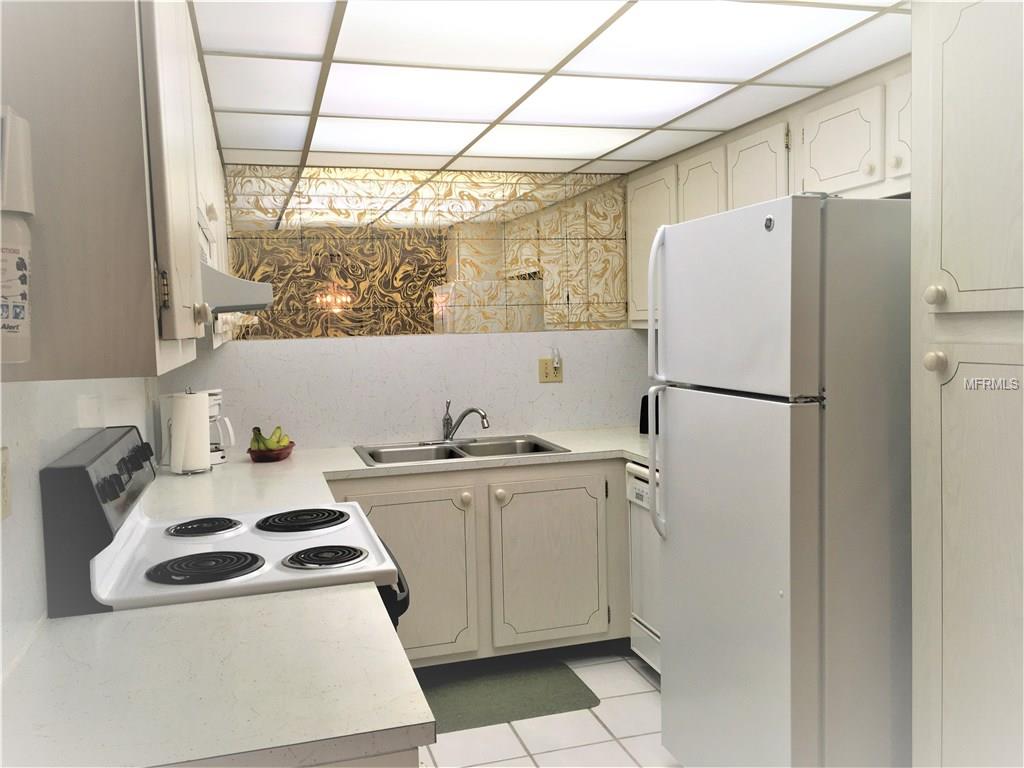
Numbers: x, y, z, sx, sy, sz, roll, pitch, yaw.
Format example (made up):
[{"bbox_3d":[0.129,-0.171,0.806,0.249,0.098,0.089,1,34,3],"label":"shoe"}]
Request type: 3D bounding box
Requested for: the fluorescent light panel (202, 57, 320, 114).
[{"bbox_3d":[-0.717,-0.868,2.495,0.301,0.020,0.594,-3,4,-16],"label":"fluorescent light panel"}]

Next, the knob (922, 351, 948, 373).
[{"bbox_3d":[0.886,-0.046,1.796,0.034,0.038,0.038,-3,4,-16],"label":"knob"}]

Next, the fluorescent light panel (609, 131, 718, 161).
[{"bbox_3d":[0.589,-0.978,3.473,0.271,0.025,0.572,-3,4,-16],"label":"fluorescent light panel"}]

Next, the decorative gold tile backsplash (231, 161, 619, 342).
[{"bbox_3d":[-0.326,-0.598,3.907,1.850,0.741,0.020,-3,4,-16],"label":"decorative gold tile backsplash"}]

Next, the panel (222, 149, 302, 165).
[{"bbox_3d":[-1.013,-0.932,3.484,0.288,0.025,0.294,-3,4,-16],"label":"panel"}]

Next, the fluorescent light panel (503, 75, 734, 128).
[{"bbox_3d":[0.320,-0.922,2.775,0.591,0.025,0.572,-3,4,-16],"label":"fluorescent light panel"}]

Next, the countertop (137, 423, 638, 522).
[{"bbox_3d":[-0.125,0.316,3.288,2.381,0.036,1.335,-3,4,-16],"label":"countertop"}]

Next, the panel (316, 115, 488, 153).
[{"bbox_3d":[-0.439,-0.928,3.175,0.593,0.025,0.572,-3,4,-16],"label":"panel"}]

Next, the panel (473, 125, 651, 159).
[{"bbox_3d":[0.155,-0.955,3.373,0.601,0.020,0.581,-3,4,-16],"label":"panel"}]

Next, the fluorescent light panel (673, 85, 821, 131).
[{"bbox_3d":[0.759,-0.941,2.922,0.279,0.020,0.594,-3,4,-16],"label":"fluorescent light panel"}]

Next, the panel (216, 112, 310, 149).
[{"bbox_3d":[-0.885,-0.903,3.072,0.301,0.020,0.581,-3,4,-16],"label":"panel"}]

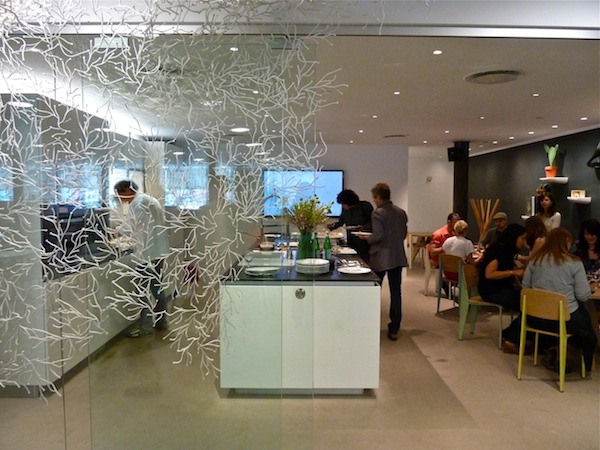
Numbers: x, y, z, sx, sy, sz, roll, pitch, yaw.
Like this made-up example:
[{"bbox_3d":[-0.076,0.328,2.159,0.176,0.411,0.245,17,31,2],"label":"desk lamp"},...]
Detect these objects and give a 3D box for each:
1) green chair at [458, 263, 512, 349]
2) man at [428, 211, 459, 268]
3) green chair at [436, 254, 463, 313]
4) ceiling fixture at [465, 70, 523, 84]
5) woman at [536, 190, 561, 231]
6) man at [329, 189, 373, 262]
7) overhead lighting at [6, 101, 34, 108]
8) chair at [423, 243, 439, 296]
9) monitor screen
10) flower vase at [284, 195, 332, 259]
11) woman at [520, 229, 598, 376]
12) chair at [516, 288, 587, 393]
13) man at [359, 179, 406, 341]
[{"bbox_3d":[2.043,0.865,4.729,0.490,0.820,0.420,3,5,40],"label":"green chair"},{"bbox_3d":[2.548,0.518,7.035,0.760,1.340,0.520,3,5,35],"label":"man"},{"bbox_3d":[2.250,0.836,6.147,0.490,0.820,0.430,-3,5,-38],"label":"green chair"},{"bbox_3d":[1.550,-1.155,3.428,0.460,0.050,0.460,0,4,0],"label":"ceiling fixture"},{"bbox_3d":[3.215,0.441,5.641,0.460,1.680,0.320,2,4,25],"label":"woman"},{"bbox_3d":[0.750,0.342,5.988,0.620,1.690,0.560,-2,5,-30],"label":"man"},{"bbox_3d":[-2.832,-1.218,4.393,0.240,0.030,0.240,0,4,0],"label":"overhead lighting"},{"bbox_3d":[2.294,0.717,6.872,0.490,0.820,0.420,4,5,43],"label":"chair"},{"bbox_3d":[0.065,-0.570,8.053,1.520,0.890,0.080,0,4,0],"label":"monitor screen"},{"bbox_3d":[0.070,0.030,4.563,0.480,0.670,0.460,0,4,0],"label":"flower vase"},{"bbox_3d":[2.439,0.717,4.016,0.740,1.340,0.510,-3,5,-35],"label":"woman"},{"bbox_3d":[2.268,0.984,3.912,0.490,0.820,0.430,-3,5,-41],"label":"chair"},{"bbox_3d":[0.950,0.398,4.899,0.460,1.730,0.520,4,5,42],"label":"man"}]

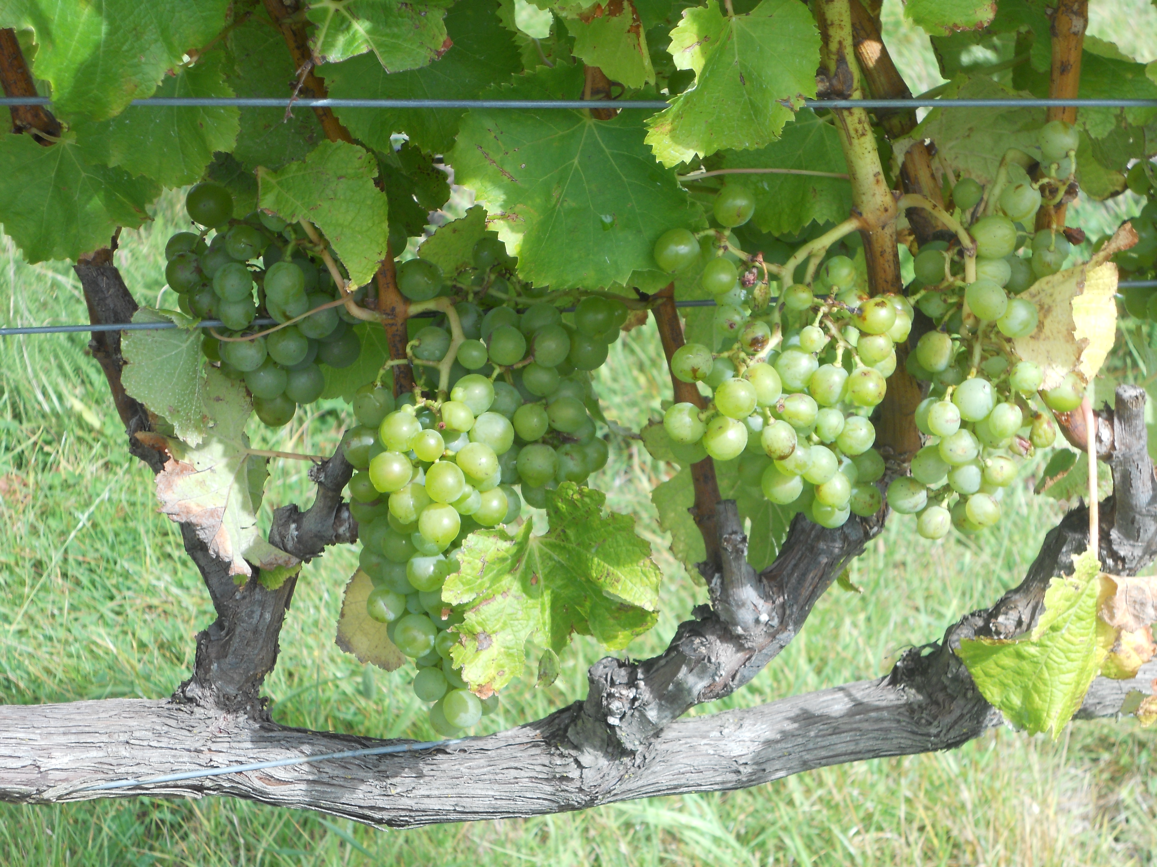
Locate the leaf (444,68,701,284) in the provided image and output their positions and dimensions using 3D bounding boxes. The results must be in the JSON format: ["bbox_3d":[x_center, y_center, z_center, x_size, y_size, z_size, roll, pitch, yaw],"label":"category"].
[{"bbox_3d":[-0.001,-0.099,0.990,0.098,0.088,0.028,0,-6,0],"label":"leaf"}]

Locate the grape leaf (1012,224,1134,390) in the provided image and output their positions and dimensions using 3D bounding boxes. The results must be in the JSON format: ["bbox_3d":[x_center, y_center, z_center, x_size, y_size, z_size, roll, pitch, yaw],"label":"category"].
[{"bbox_3d":[0.188,-0.048,0.985,0.049,0.065,0.032,14,1,25],"label":"grape leaf"}]

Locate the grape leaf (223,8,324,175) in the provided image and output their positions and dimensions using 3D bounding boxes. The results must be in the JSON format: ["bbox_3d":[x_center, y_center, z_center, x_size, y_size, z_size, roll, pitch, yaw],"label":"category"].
[{"bbox_3d":[-0.121,-0.134,1.005,0.047,0.065,0.024,0,-6,0],"label":"grape leaf"}]

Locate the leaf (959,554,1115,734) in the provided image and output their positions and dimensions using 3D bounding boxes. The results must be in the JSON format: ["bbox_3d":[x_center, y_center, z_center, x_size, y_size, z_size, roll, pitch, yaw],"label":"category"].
[{"bbox_3d":[0.176,0.081,0.990,0.061,0.073,0.035,17,-10,15],"label":"leaf"}]

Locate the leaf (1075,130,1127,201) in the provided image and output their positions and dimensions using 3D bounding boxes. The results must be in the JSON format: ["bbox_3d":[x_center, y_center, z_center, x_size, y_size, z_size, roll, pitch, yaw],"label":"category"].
[{"bbox_3d":[0.207,-0.112,1.040,0.030,0.035,0.022,0,-6,0],"label":"leaf"}]

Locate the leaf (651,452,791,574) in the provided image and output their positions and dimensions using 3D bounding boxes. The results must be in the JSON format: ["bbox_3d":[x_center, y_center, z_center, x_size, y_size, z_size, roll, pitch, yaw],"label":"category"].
[{"bbox_3d":[0.058,0.028,1.040,0.059,0.059,0.026,0,-6,0],"label":"leaf"}]

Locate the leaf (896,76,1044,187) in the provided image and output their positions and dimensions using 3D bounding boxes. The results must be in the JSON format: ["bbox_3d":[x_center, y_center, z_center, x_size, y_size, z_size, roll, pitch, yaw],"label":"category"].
[{"bbox_3d":[0.156,-0.119,1.015,0.062,0.047,0.028,0,14,6],"label":"leaf"}]

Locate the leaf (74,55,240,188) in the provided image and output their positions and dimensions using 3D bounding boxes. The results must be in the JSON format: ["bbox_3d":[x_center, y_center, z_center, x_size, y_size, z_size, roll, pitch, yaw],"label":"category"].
[{"bbox_3d":[-0.161,-0.121,0.985,0.064,0.053,0.024,0,-9,0],"label":"leaf"}]

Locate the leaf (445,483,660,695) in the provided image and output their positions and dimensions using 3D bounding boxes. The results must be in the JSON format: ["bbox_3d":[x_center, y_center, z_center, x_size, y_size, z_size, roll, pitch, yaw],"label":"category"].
[{"bbox_3d":[-0.010,0.059,0.985,0.083,0.081,0.035,0,-11,-3],"label":"leaf"}]

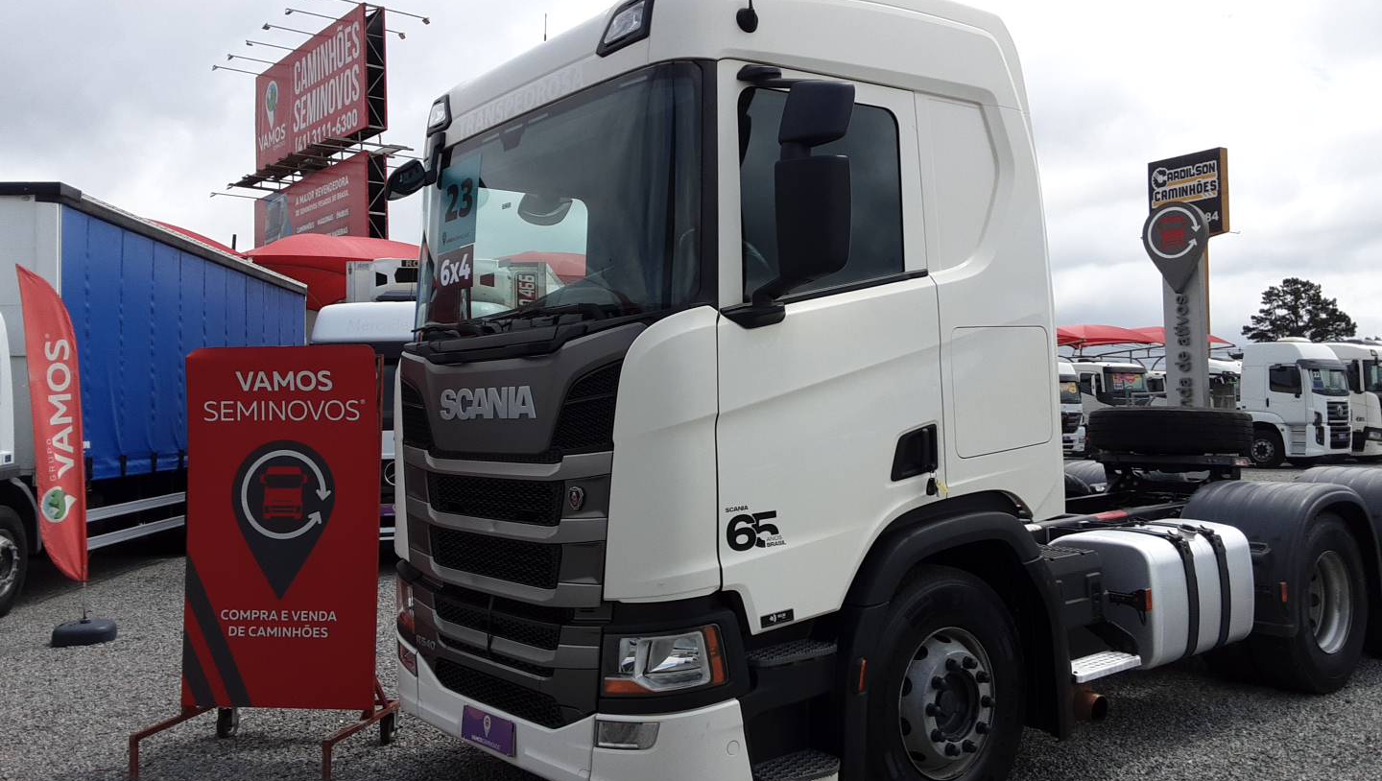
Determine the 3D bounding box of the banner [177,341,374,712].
[{"bbox_3d":[-1.957,0.652,5.350,0.965,1.730,0.080,-1,-1,6],"label":"banner"}]

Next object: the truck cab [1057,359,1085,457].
[{"bbox_3d":[9.500,0.730,36.700,2.500,3.000,6.500,0,-1,-40],"label":"truck cab"}]

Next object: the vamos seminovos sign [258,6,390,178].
[{"bbox_3d":[-11.786,-8.931,34.665,0.350,3.488,9.208,0,-1,-39],"label":"vamos seminovos sign"}]

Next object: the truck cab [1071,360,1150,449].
[{"bbox_3d":[11.981,0.416,32.771,2.400,2.550,1.900,0,-1,-34],"label":"truck cab"}]

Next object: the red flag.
[{"bbox_3d":[-4.710,0.246,8.220,0.480,2.320,0.100,0,-1,-24],"label":"red flag"}]

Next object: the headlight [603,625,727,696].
[{"bbox_3d":[-0.089,0.908,3.777,0.460,0.270,0.220,-1,-1,43],"label":"headlight"}]

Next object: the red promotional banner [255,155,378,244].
[{"bbox_3d":[-11.838,-5.033,34.766,0.350,3.054,9.467,0,-1,-39],"label":"red promotional banner"}]

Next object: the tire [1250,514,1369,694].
[{"bbox_3d":[3.658,1.238,6.605,1.030,1.030,0.300,0,-1,-39],"label":"tire"}]

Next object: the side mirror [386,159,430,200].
[{"bbox_3d":[-1.290,-0.954,5.050,0.170,0.190,0.200,-1,-1,35],"label":"side mirror"}]

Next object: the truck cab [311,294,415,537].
[{"bbox_3d":[-3.200,0.330,12.850,2.250,2.600,1.750,0,-1,-3],"label":"truck cab"}]

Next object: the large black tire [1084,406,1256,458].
[{"bbox_3d":[3.290,0.280,7.720,1.040,0.300,1.040,0,-1,-39],"label":"large black tire"}]

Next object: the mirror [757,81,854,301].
[{"bbox_3d":[0.353,-0.643,3.573,0.210,0.710,0.310,0,-1,-39],"label":"mirror"}]

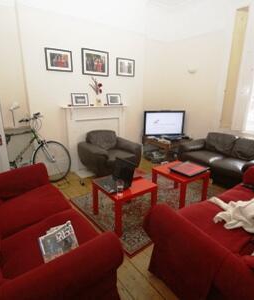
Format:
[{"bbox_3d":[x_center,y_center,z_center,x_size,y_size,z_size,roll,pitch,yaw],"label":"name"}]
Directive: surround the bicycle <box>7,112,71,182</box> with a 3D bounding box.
[{"bbox_3d":[-1.800,-0.001,3.215,1.680,1.120,0.570,-2,15,-9],"label":"bicycle"}]

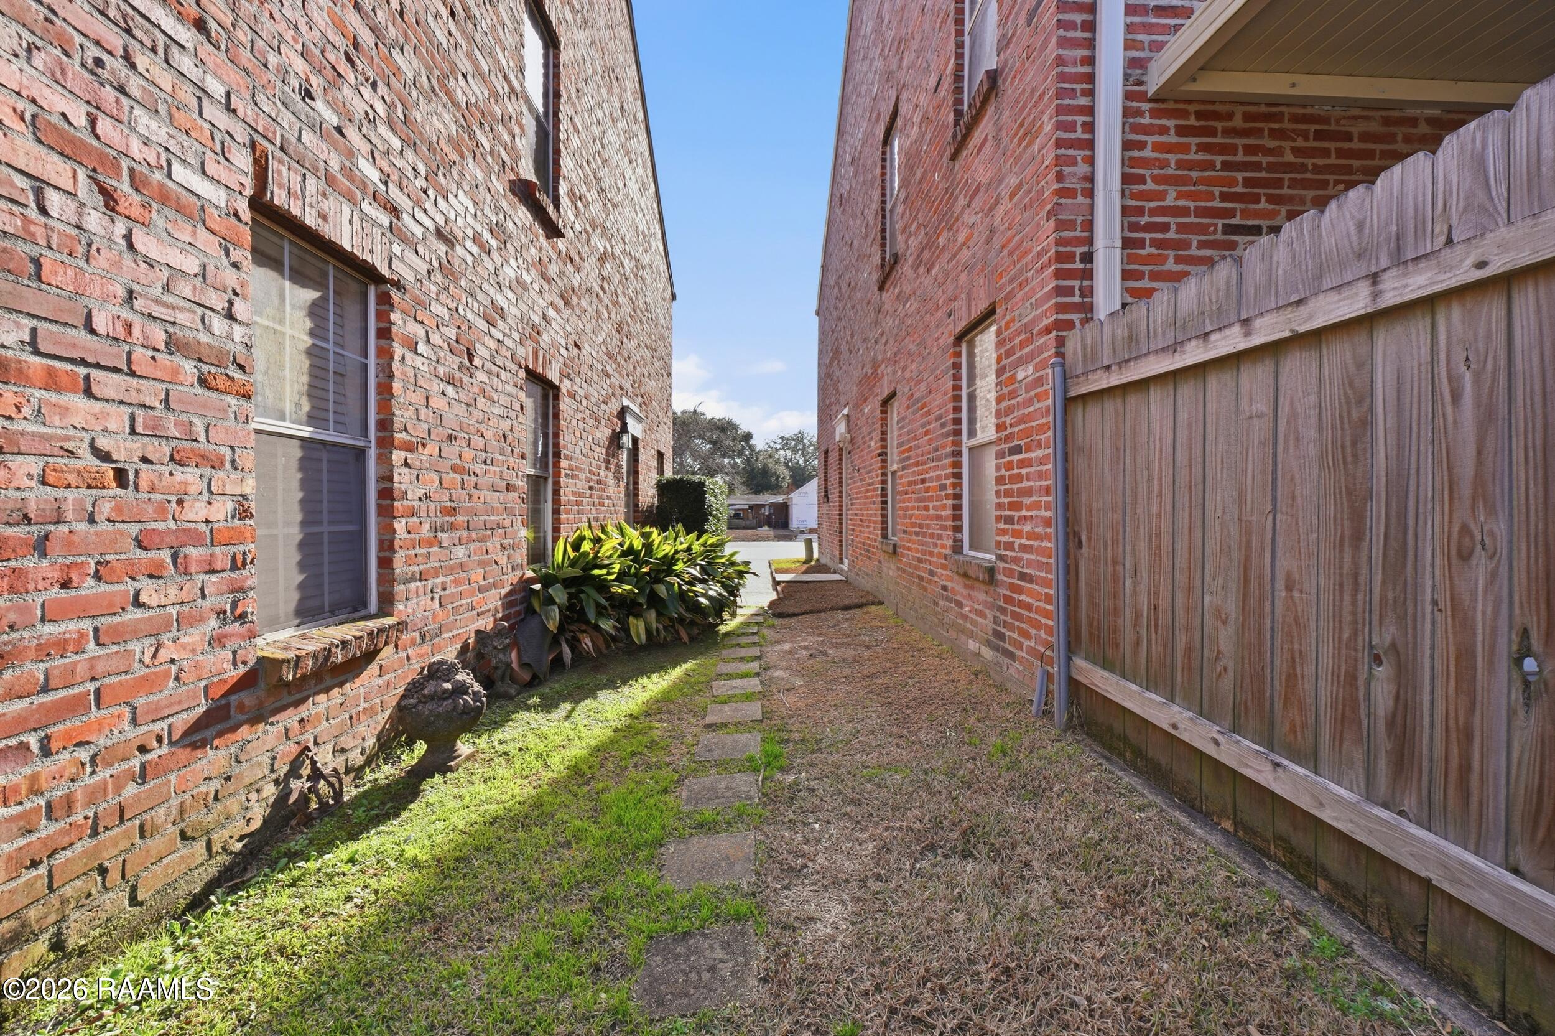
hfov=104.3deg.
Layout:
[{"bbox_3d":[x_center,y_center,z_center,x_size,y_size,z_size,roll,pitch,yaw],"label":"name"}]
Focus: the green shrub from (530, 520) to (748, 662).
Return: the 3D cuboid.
[{"bbox_3d":[-1.054,0.545,5.575,1.500,1.040,2.700,0,1,-2],"label":"green shrub"}]

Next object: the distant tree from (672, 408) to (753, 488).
[{"bbox_3d":[-8.168,-5.029,61.707,11.500,11.600,11.000,0,1,-2],"label":"distant tree"}]

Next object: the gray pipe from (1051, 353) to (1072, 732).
[{"bbox_3d":[1.271,0.112,2.720,0.065,1.660,0.065,0,1,-2],"label":"gray pipe"}]

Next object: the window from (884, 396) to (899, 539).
[{"bbox_3d":[1.264,-0.506,6.410,0.090,1.480,0.780,0,1,-2],"label":"window"}]

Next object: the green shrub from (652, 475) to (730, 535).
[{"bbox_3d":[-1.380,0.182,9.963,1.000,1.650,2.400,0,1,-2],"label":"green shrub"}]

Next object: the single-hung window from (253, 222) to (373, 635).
[{"bbox_3d":[-1.841,-0.299,2.346,0.090,1.480,0.790,0,1,-2],"label":"single-hung window"}]

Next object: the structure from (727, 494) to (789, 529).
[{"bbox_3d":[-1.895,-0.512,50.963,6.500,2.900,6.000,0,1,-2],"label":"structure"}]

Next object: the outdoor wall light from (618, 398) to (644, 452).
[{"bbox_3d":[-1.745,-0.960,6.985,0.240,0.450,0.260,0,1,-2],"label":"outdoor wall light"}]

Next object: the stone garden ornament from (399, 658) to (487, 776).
[{"bbox_3d":[-1.484,0.835,2.680,0.350,0.440,0.350,0,1,-2],"label":"stone garden ornament"}]

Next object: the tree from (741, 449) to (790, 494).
[{"bbox_3d":[-1.335,-3.362,62.954,6.000,7.800,6.000,0,1,-2],"label":"tree"}]

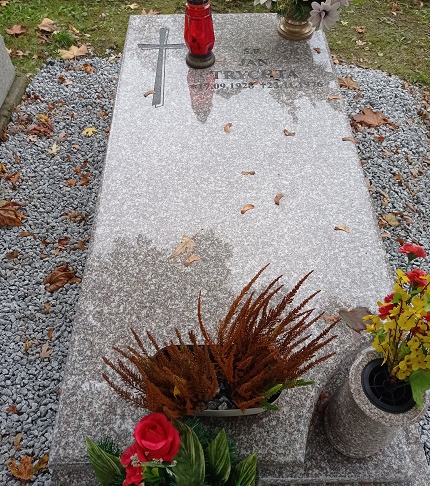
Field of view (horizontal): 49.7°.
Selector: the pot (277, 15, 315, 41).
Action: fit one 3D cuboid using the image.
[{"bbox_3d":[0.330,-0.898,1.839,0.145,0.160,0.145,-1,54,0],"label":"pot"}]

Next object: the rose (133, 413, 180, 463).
[{"bbox_3d":[-0.112,0.371,0.885,0.086,0.068,0.086,-1,53,0],"label":"rose"}]

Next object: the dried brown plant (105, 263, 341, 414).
[{"bbox_3d":[0.016,0.222,0.967,0.415,0.240,0.265,-1,52,0],"label":"dried brown plant"}]

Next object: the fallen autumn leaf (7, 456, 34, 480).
[{"bbox_3d":[-0.509,0.590,1.215,0.066,0.032,0.060,-1,53,0],"label":"fallen autumn leaf"}]

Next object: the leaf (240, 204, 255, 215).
[{"bbox_3d":[0.097,-0.098,1.367,0.050,0.008,0.017,-33,61,-21],"label":"leaf"}]

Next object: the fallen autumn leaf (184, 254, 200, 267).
[{"bbox_3d":[-0.063,0.045,1.241,0.047,0.008,0.024,-30,59,-20],"label":"fallen autumn leaf"}]

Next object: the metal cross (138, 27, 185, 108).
[{"bbox_3d":[-0.213,-0.691,1.788,0.190,0.012,0.530,-1,54,0],"label":"metal cross"}]

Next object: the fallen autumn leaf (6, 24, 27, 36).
[{"bbox_3d":[-1.091,-1.165,2.551,0.110,0.030,0.090,-1,53,0],"label":"fallen autumn leaf"}]

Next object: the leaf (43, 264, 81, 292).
[{"bbox_3d":[-0.459,0.111,1.384,0.095,0.030,0.080,-37,60,-25],"label":"leaf"}]

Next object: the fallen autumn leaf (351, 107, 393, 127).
[{"bbox_3d":[0.705,-0.558,2.071,0.190,0.035,0.125,9,54,8],"label":"fallen autumn leaf"}]

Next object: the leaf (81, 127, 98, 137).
[{"bbox_3d":[-0.485,-0.435,1.801,0.051,0.012,0.049,24,56,18],"label":"leaf"}]

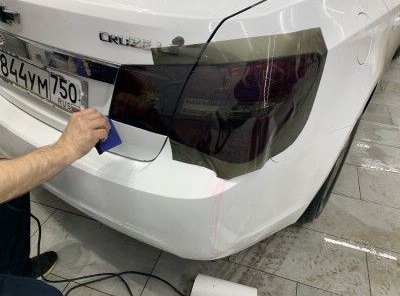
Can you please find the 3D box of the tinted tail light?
[{"bbox_3d":[0.019,-0.116,0.726,0.450,0.350,0.230,18,41,21],"label":"tinted tail light"}]

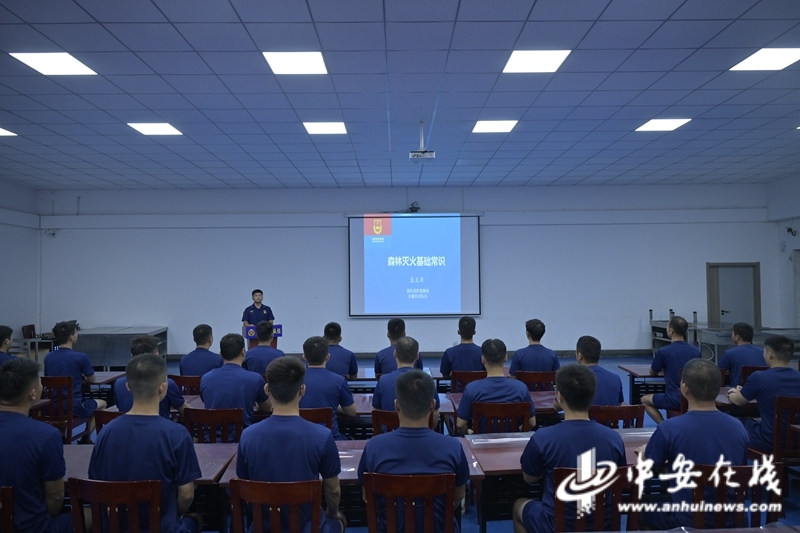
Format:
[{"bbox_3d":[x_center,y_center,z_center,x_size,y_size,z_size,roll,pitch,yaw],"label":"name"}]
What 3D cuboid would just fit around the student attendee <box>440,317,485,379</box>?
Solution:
[{"bbox_3d":[0.618,1.159,5.598,0.480,1.364,0.680,-1,-2,0],"label":"student attendee"}]

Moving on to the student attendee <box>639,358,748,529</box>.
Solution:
[{"bbox_3d":[1.229,1.062,2.572,0.520,1.343,0.680,0,-2,-8],"label":"student attendee"}]

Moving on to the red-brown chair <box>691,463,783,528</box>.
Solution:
[{"bbox_3d":[1.523,1.347,2.835,0.420,0.890,0.510,0,-2,-2],"label":"red-brown chair"}]

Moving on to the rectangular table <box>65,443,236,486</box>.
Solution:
[{"bbox_3d":[-1.608,1.454,3.148,1.340,0.750,0.690,0,-2,-3],"label":"rectangular table"}]

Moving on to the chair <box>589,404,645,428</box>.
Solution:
[{"bbox_3d":[1.416,1.371,4.037,0.430,0.890,0.500,0,-2,0],"label":"chair"}]

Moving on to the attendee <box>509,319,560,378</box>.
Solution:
[{"bbox_3d":[1.264,1.165,5.601,0.490,1.338,0.680,0,-2,-4],"label":"attendee"}]

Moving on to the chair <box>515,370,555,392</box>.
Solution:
[{"bbox_3d":[1.288,1.433,5.643,0.420,0.890,0.510,0,-2,0],"label":"chair"}]

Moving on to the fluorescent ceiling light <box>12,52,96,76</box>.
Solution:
[{"bbox_3d":[-3.433,-2.025,5.782,0.600,0.040,0.600,-1,-2,0],"label":"fluorescent ceiling light"}]

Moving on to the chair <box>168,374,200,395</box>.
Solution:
[{"bbox_3d":[-1.875,1.416,5.335,0.420,0.880,0.500,-1,-2,0],"label":"chair"}]

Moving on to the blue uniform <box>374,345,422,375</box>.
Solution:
[{"bbox_3d":[-0.017,1.059,5.468,0.460,0.647,0.360,-1,-2,0],"label":"blue uniform"}]

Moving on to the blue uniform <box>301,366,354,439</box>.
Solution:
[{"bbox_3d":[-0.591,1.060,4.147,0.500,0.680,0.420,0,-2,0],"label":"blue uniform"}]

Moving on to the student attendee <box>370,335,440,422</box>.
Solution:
[{"bbox_3d":[0.040,1.136,4.045,0.480,1.318,0.680,-1,-2,0],"label":"student attendee"}]

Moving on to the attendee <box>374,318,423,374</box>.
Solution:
[{"bbox_3d":[-0.022,1.206,5.716,0.520,1.370,0.760,0,-2,0],"label":"attendee"}]

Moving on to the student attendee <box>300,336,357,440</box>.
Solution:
[{"bbox_3d":[-0.555,1.137,4.021,0.500,1.326,0.680,-1,-2,2],"label":"student attendee"}]

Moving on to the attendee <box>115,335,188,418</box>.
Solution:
[{"bbox_3d":[-1.834,1.191,4.314,0.540,1.320,0.760,-1,-2,2],"label":"attendee"}]

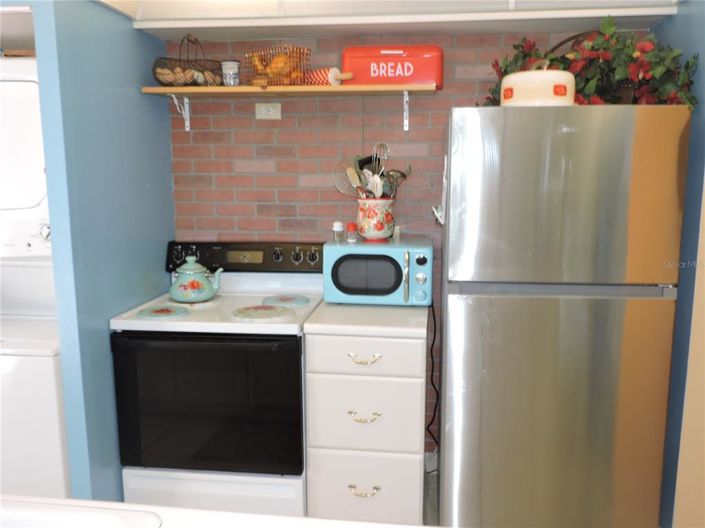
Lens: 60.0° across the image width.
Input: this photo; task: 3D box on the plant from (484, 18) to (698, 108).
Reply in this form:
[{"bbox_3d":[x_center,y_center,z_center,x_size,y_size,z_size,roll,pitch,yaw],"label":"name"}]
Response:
[{"bbox_3d":[0.884,-0.728,2.275,0.720,0.360,0.380,1,8,6],"label":"plant"}]

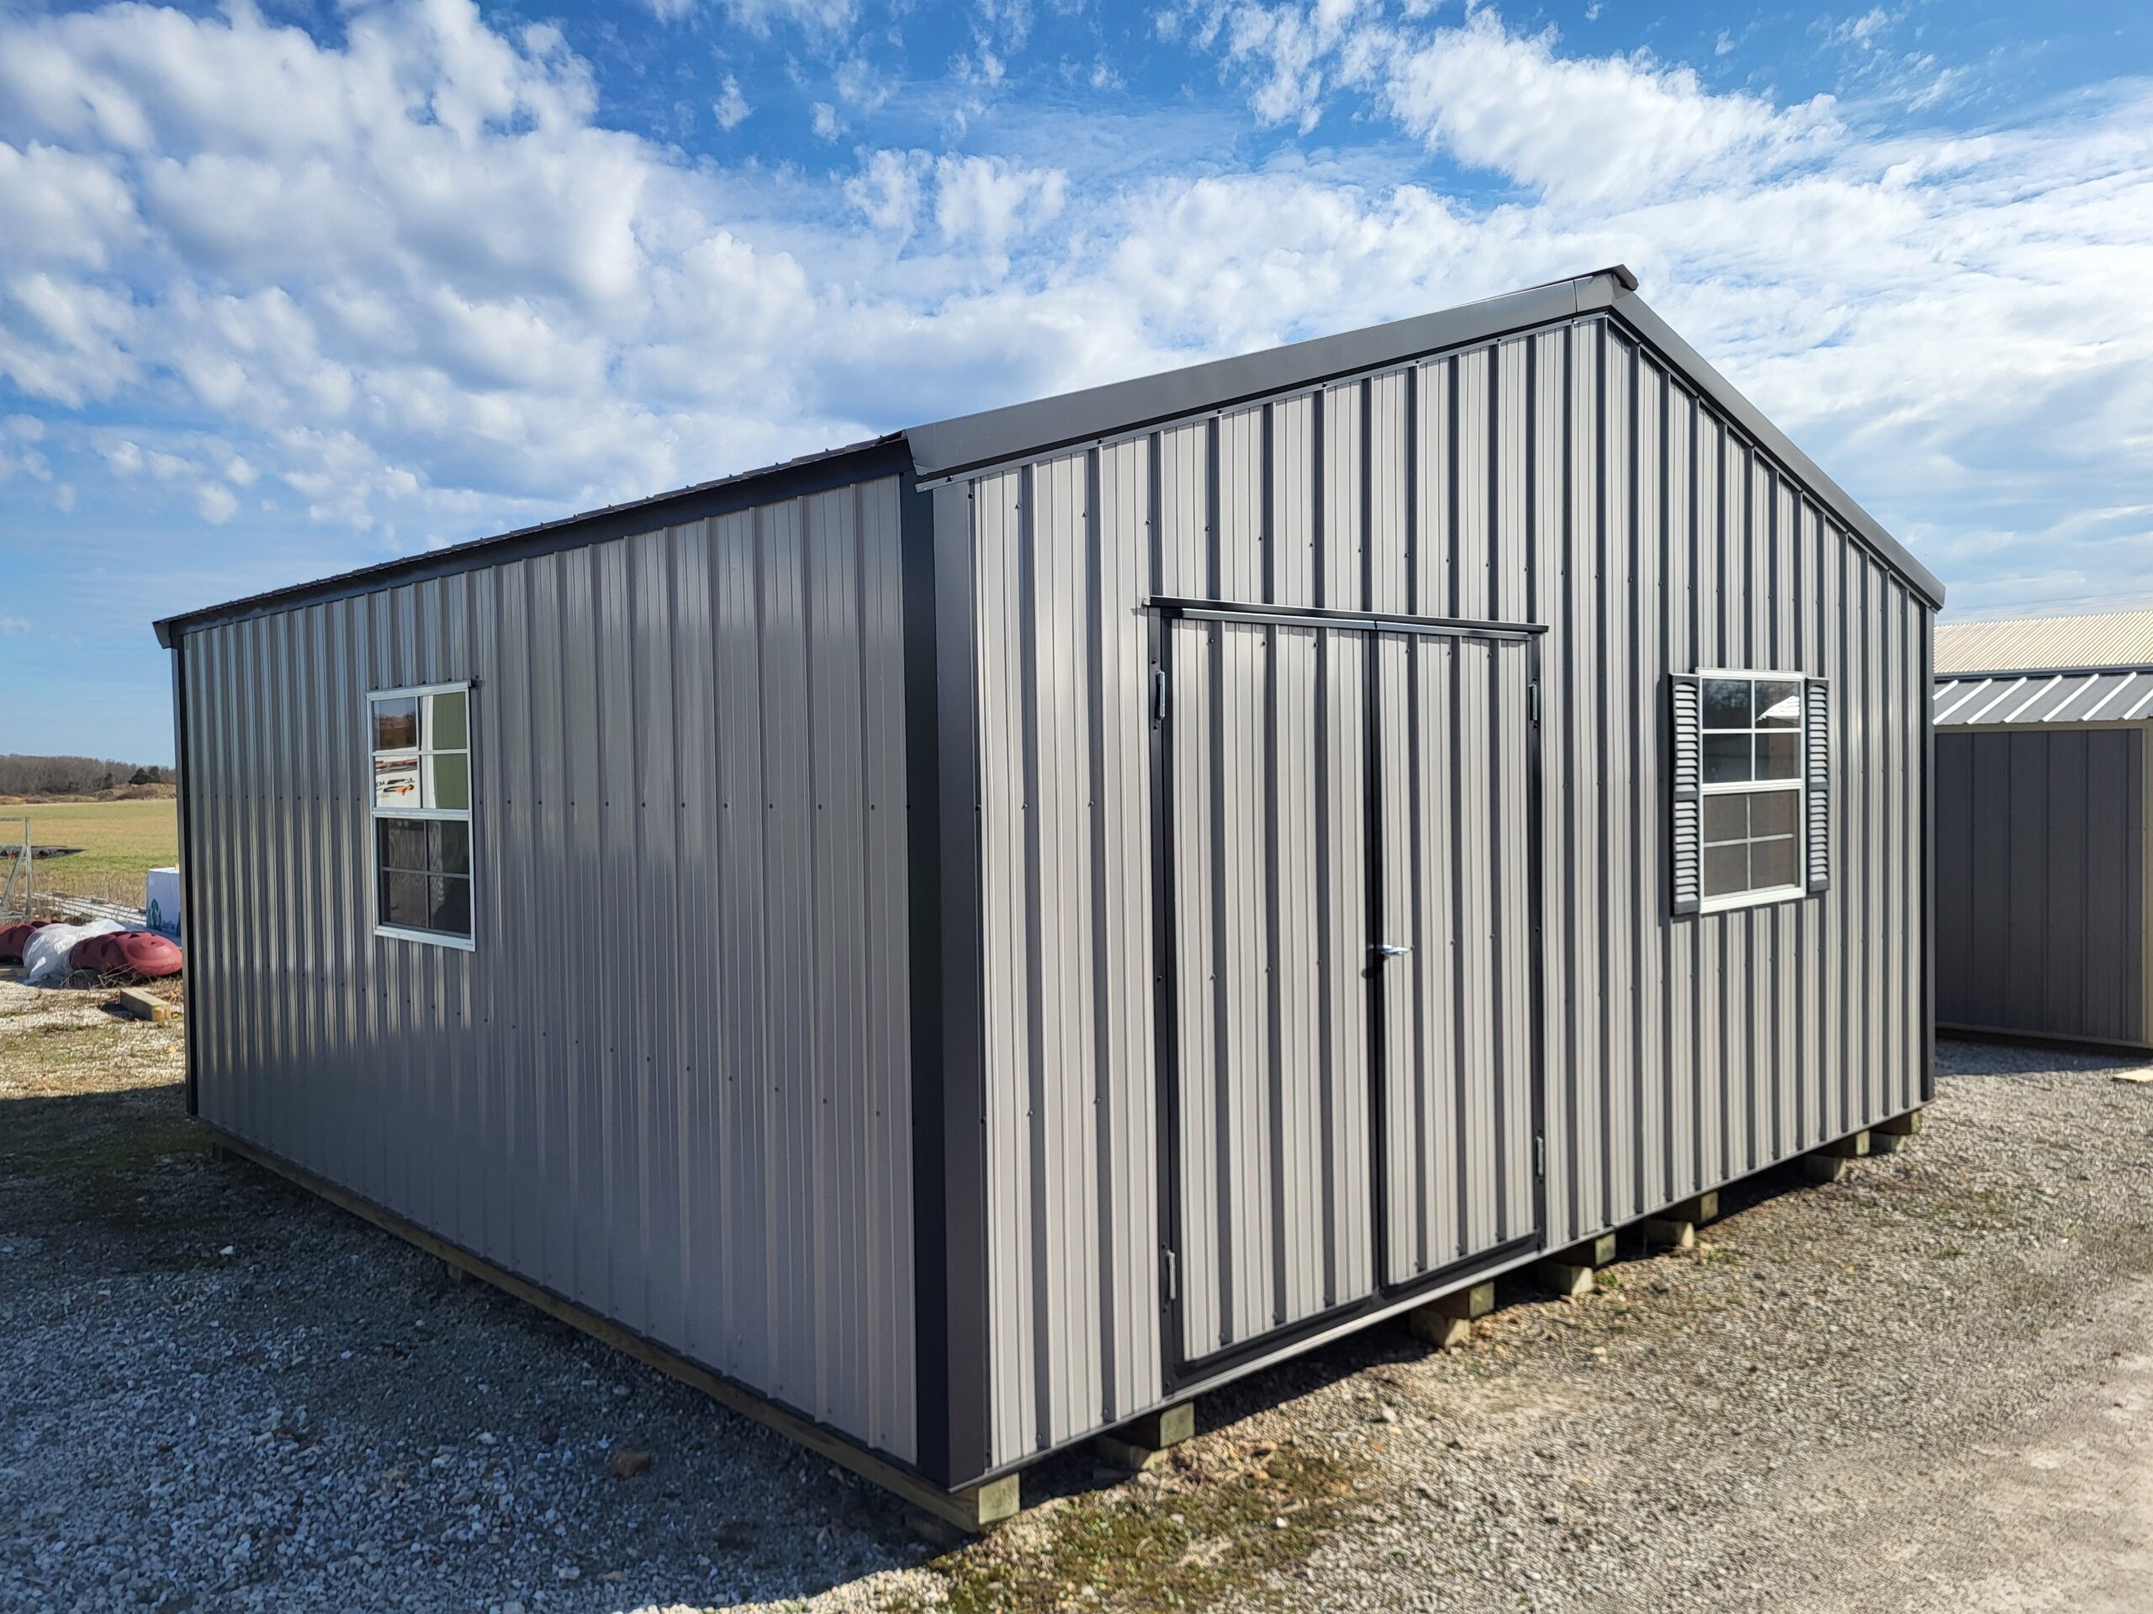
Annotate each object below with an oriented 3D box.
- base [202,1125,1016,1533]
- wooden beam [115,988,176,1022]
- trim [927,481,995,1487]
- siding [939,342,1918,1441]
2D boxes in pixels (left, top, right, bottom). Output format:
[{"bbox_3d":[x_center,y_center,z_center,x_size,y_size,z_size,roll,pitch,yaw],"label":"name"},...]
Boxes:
[{"bbox_3d":[-2.348,1.693,6.216,0.155,0.115,6.120,-3,2,-44],"label":"base"},{"bbox_3d":[-7.928,1.684,13.768,0.135,0.135,1.369,-2,2,-40],"label":"wooden beam"},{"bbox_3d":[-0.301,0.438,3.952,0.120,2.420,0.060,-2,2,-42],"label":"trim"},{"bbox_3d":[1.937,-0.115,5.958,5.980,3.340,0.070,-2,2,-42],"label":"siding"}]

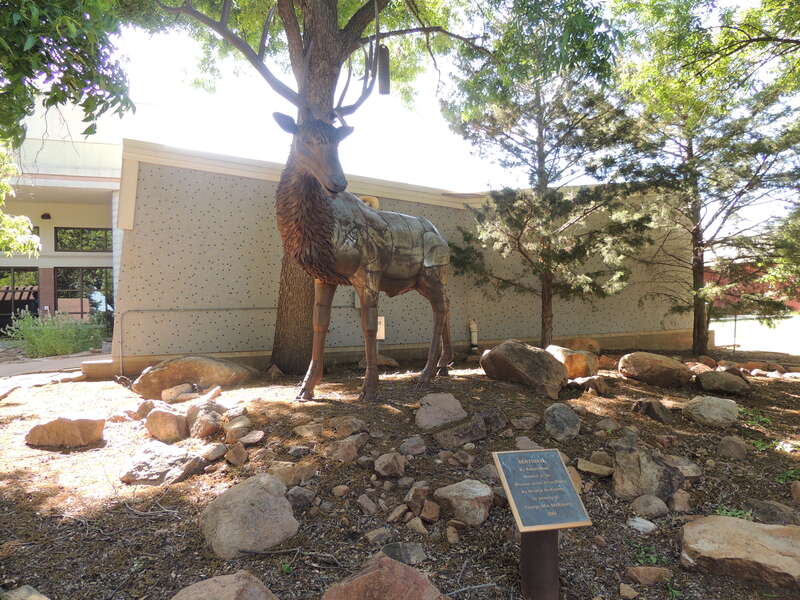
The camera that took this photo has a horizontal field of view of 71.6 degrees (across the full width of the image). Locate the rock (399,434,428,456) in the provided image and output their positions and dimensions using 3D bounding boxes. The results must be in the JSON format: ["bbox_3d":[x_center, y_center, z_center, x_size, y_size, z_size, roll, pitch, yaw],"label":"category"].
[{"bbox_3d":[0.090,1.048,3.997,0.202,0.130,0.160,0,0,1],"label":"rock"}]

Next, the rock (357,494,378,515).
[{"bbox_3d":[-0.186,1.170,3.174,0.126,0.105,0.113,0,0,-3],"label":"rock"}]

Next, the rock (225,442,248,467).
[{"bbox_3d":[-1.098,1.037,3.724,0.161,0.156,0.129,0,0,-16],"label":"rock"}]

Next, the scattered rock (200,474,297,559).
[{"bbox_3d":[-0.859,1.227,3.145,0.544,0.370,0.463,0,0,0],"label":"scattered rock"}]

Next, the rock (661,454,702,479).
[{"bbox_3d":[1.865,1.099,3.662,0.264,0.146,0.185,0,0,12],"label":"rock"}]

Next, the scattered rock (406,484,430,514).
[{"bbox_3d":[0.108,1.224,3.422,0.160,0.169,0.144,0,0,0],"label":"scattered rock"}]

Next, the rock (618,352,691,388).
[{"bbox_3d":[3.097,0.858,6.750,0.850,0.400,0.580,-2,-2,25],"label":"rock"}]

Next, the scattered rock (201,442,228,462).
[{"bbox_3d":[-1.319,1.079,3.925,0.184,0.115,0.150,0,0,-19],"label":"scattered rock"}]

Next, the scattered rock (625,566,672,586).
[{"bbox_3d":[1.313,1.461,2.930,0.250,0.085,0.160,-2,-2,24],"label":"scattered rock"}]

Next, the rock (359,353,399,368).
[{"bbox_3d":[-0.300,0.844,7.734,0.558,0.201,0.390,0,0,0],"label":"rock"}]

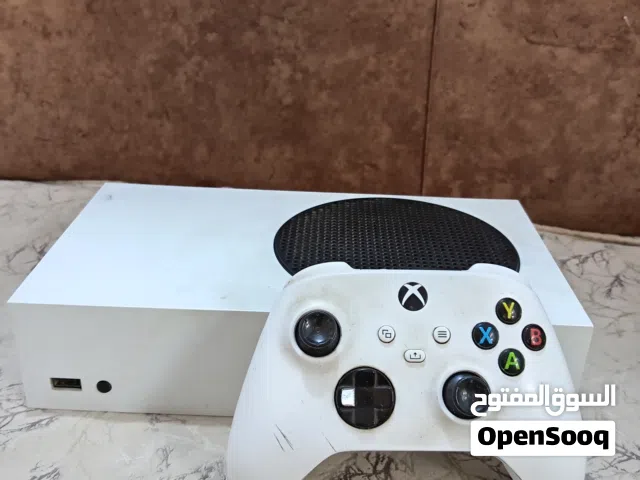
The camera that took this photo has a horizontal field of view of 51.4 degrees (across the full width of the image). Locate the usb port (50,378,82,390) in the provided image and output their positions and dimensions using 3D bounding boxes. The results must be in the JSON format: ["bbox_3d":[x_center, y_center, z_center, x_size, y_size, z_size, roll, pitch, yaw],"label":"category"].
[{"bbox_3d":[-0.127,0.071,0.337,0.015,0.007,0.006,2,27,0],"label":"usb port"}]

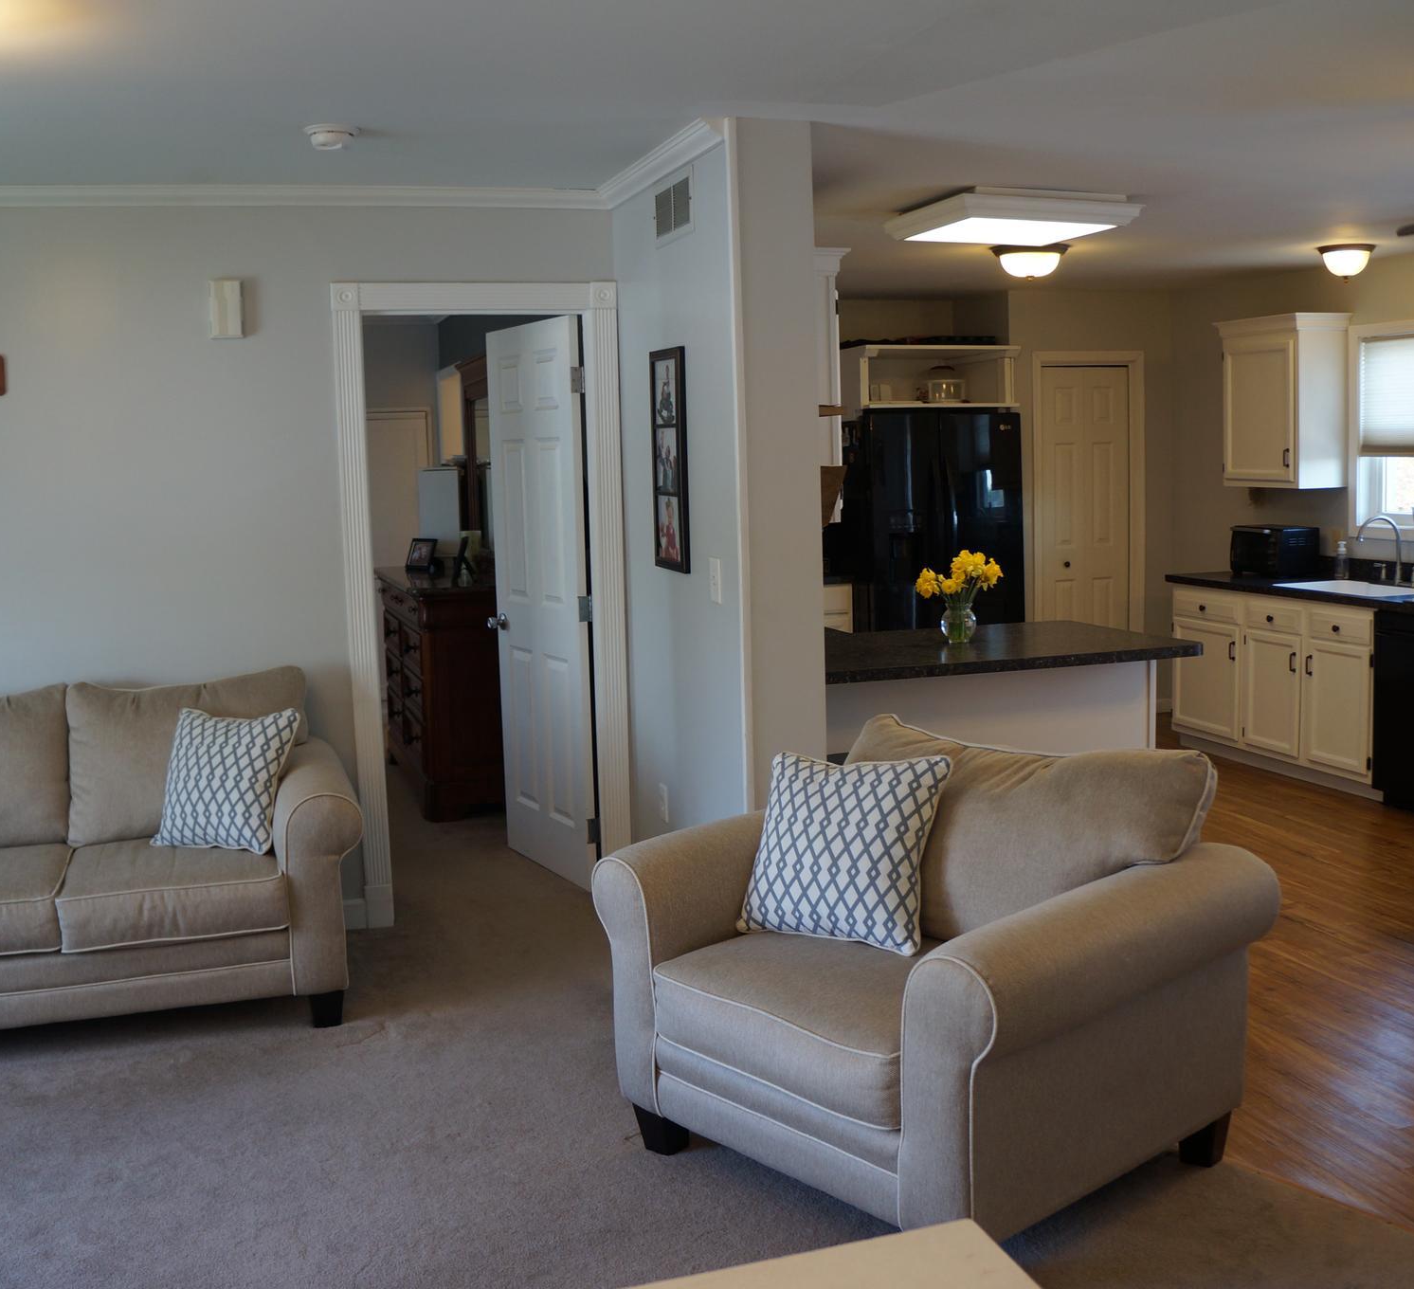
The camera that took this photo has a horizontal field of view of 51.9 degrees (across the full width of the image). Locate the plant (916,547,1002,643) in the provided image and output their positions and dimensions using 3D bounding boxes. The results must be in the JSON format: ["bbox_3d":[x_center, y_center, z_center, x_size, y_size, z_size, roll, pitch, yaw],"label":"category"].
[{"bbox_3d":[0.893,-0.176,5.147,0.315,0.320,0.290,-2,7,0],"label":"plant"}]

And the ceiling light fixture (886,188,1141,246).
[{"bbox_3d":[1.107,-1.541,5.279,0.725,0.100,0.690,-4,7,-17],"label":"ceiling light fixture"}]

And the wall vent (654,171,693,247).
[{"bbox_3d":[-0.103,-1.277,4.263,0.020,0.180,0.395,-4,7,-17],"label":"wall vent"}]

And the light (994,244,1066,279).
[{"bbox_3d":[1.333,-1.570,5.986,0.340,0.150,0.340,-4,8,-20],"label":"light"}]

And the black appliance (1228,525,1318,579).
[{"bbox_3d":[2.753,-0.451,7.018,0.280,0.235,0.380,-4,8,-20],"label":"black appliance"}]

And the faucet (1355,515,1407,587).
[{"bbox_3d":[3.100,-0.429,6.691,0.250,0.320,0.070,-4,7,-17],"label":"faucet"}]

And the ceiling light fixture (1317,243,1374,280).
[{"bbox_3d":[2.711,-1.615,6.159,0.255,0.150,0.255,-4,8,-20],"label":"ceiling light fixture"}]

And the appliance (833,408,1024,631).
[{"bbox_3d":[1.186,-0.406,8.291,0.900,1.789,0.850,-4,7,-17],"label":"appliance"}]

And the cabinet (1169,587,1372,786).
[{"bbox_3d":[2.831,0.157,6.740,0.610,0.830,1.330,-4,8,-20],"label":"cabinet"}]

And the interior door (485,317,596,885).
[{"bbox_3d":[-0.637,-0.160,5.396,0.040,2.030,0.750,-6,9,-30],"label":"interior door"}]

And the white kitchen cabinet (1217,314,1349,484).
[{"bbox_3d":[2.895,-1.214,7.341,0.340,0.842,0.635,-4,7,-17],"label":"white kitchen cabinet"}]

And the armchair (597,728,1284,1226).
[{"bbox_3d":[0.481,0.676,3.214,0.950,0.890,1.155,-8,10,-39],"label":"armchair"}]

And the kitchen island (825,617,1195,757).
[{"bbox_3d":[0.839,0.445,5.111,1.530,0.900,0.840,-4,7,-17],"label":"kitchen island"}]

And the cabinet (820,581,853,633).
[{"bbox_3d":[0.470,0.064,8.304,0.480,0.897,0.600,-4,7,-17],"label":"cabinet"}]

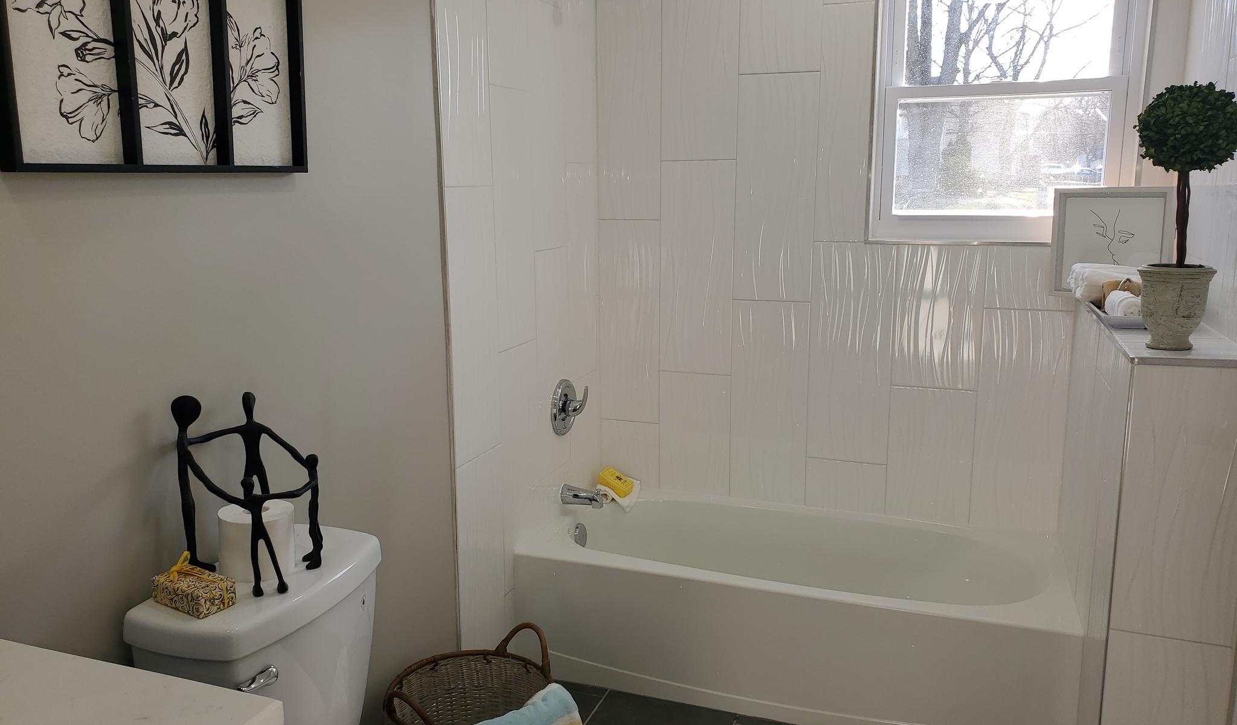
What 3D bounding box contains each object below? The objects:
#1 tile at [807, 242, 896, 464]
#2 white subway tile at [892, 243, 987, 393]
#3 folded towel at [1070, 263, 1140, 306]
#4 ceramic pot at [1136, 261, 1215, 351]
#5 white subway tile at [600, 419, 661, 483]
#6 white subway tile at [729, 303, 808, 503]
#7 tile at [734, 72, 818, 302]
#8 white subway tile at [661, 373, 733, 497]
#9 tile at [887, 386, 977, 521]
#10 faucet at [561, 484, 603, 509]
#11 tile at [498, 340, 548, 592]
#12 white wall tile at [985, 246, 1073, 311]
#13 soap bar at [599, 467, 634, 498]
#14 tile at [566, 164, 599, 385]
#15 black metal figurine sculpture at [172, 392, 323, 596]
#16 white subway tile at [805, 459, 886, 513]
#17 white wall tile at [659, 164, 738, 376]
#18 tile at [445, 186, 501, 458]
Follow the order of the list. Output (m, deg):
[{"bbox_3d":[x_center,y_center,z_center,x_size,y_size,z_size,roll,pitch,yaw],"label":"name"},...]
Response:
[{"bbox_3d":[0.744,-0.027,2.969,0.253,0.705,0.010,4,12,20],"label":"tile"},{"bbox_3d":[0.974,-0.137,2.844,0.250,0.439,0.010,4,12,20],"label":"white subway tile"},{"bbox_3d":[1.312,-0.201,2.440,0.240,0.115,0.170,4,12,20],"label":"folded towel"},{"bbox_3d":[1.169,-0.118,1.955,0.143,0.172,0.143,4,12,20],"label":"ceramic pot"},{"bbox_3d":[0.042,0.319,3.307,0.225,0.228,0.012,4,12,20],"label":"white subway tile"},{"bbox_3d":[0.503,0.132,3.076,0.250,0.676,0.010,4,12,20],"label":"white subway tile"},{"bbox_3d":[0.498,-0.545,2.936,0.250,0.703,0.010,4,12,20],"label":"tile"},{"bbox_3d":[0.267,0.243,3.187,0.250,0.417,0.010,4,12,20],"label":"white subway tile"},{"bbox_3d":[0.985,0.287,2.942,0.253,0.419,0.010,4,12,20],"label":"tile"},{"bbox_3d":[-0.114,0.437,3.002,0.135,0.070,0.060,4,12,20],"label":"faucet"},{"bbox_3d":[-0.290,0.302,2.728,0.012,0.713,0.250,4,12,20],"label":"tile"},{"bbox_3d":[1.226,-0.250,2.756,0.252,0.190,0.012,4,12,20],"label":"white wall tile"},{"bbox_3d":[-0.006,0.418,3.229,0.100,0.039,0.058,29,32,26],"label":"soap bar"},{"bbox_3d":[-0.120,-0.302,3.094,0.012,0.704,0.266,4,12,20],"label":"tile"},{"bbox_3d":[-0.613,0.206,1.524,0.230,0.290,0.190,0,12,1],"label":"black metal figurine sculpture"},{"bbox_3d":[0.748,0.404,3.062,0.258,0.162,0.012,4,12,20],"label":"white subway tile"},{"bbox_3d":[0.263,-0.311,3.090,0.253,0.705,0.010,4,12,20],"label":"white wall tile"},{"bbox_3d":[-0.374,-0.095,2.390,0.010,0.703,0.250,4,12,20],"label":"tile"}]

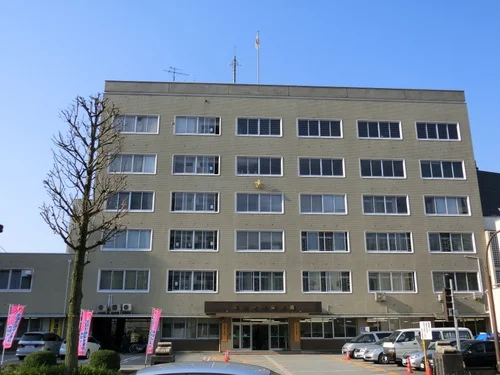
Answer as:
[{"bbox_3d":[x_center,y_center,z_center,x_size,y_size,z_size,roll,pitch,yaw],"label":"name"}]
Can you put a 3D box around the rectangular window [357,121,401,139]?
[{"bbox_3d":[13.239,-5.852,50.067,4.540,1.970,0.200,1,-17,-3],"label":"rectangular window"}]

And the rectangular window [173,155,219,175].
[{"bbox_3d":[-5.253,-2.208,48.542,4.680,2.080,0.150,1,-17,-3],"label":"rectangular window"}]

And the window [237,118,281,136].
[{"bbox_3d":[0.963,-6.053,49.323,4.540,1.970,0.200,1,-17,-3],"label":"window"}]

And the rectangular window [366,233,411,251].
[{"bbox_3d":[12.871,5.087,45.548,4.464,1.972,0.200,1,-17,-4],"label":"rectangular window"}]

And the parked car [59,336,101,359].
[{"bbox_3d":[-11.705,11.021,34.021,1.700,1.480,4.250,1,-17,-3],"label":"parked car"}]

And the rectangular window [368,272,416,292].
[{"bbox_3d":[12.879,8.565,44.507,4.464,1.981,0.200,1,-17,-4],"label":"rectangular window"}]

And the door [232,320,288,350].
[{"bbox_3d":[0.948,12.993,43.299,5.068,2.618,0.200,1,-17,-4],"label":"door"}]

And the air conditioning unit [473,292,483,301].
[{"bbox_3d":[21.321,10.193,45.965,0.800,0.600,0.320,1,-17,-3],"label":"air conditioning unit"}]

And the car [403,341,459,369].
[{"bbox_3d":[9.959,8.179,24.229,4.450,1.460,1.720,1,-17,-3],"label":"car"}]

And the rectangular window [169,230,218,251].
[{"bbox_3d":[-5.242,5.017,46.357,4.680,2.070,0.150,1,-17,-3],"label":"rectangular window"}]

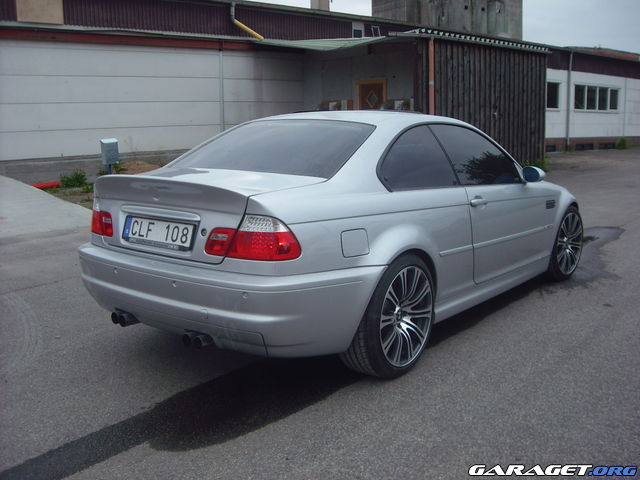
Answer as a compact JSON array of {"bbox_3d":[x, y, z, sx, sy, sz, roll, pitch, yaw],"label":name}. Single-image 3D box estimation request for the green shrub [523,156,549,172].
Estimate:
[{"bbox_3d":[6.080,-2.130,19.300,0.800,0.500,0.600,-9,13,-40],"label":"green shrub"}]

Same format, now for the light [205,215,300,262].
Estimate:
[{"bbox_3d":[-0.292,-0.019,2.957,0.450,0.195,0.190,7,12,37],"label":"light"}]

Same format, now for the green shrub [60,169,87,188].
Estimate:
[{"bbox_3d":[-5.261,-1.312,14.600,0.550,0.440,0.500,-9,12,-38],"label":"green shrub"}]

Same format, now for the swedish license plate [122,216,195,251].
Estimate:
[{"bbox_3d":[-0.791,-0.037,3.337,0.520,0.120,0.020,7,-4,37],"label":"swedish license plate"}]

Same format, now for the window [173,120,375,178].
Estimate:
[{"bbox_3d":[-0.261,-0.548,3.961,1.170,0.100,0.650,7,35,37],"label":"window"}]

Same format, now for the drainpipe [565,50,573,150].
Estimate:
[{"bbox_3d":[10.560,-5.914,29.000,0.110,4.200,0.110,-9,13,-40],"label":"drainpipe"}]

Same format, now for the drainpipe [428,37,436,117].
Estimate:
[{"bbox_3d":[2.753,-3.303,16.800,0.110,3.300,0.110,-9,13,-40],"label":"drainpipe"}]

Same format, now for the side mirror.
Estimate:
[{"bbox_3d":[1.501,-0.457,4.771,0.188,0.124,0.125,7,12,37],"label":"side mirror"}]

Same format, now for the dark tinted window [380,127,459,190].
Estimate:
[{"bbox_3d":[0.546,-0.468,3.905,0.060,0.380,0.820,-22,-6,38],"label":"dark tinted window"}]

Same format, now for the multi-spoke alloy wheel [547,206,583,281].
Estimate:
[{"bbox_3d":[2.008,0.015,5.753,0.230,0.645,0.645,8,13,40],"label":"multi-spoke alloy wheel"}]

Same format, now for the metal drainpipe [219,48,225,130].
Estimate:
[{"bbox_3d":[-2.583,-3.425,18.169,0.100,3.260,0.100,-9,12,-38],"label":"metal drainpipe"}]

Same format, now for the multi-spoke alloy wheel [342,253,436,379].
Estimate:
[{"bbox_3d":[0.363,0.391,3.687,0.250,0.650,0.650,7,12,37],"label":"multi-spoke alloy wheel"}]

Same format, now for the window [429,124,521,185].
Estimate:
[{"bbox_3d":[1.063,-0.565,4.561,0.060,0.439,1.060,-22,-6,38],"label":"window"}]

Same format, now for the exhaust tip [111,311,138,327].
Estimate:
[{"bbox_3d":[-0.997,0.399,3.545,0.158,0.080,0.120,7,12,37],"label":"exhaust tip"}]

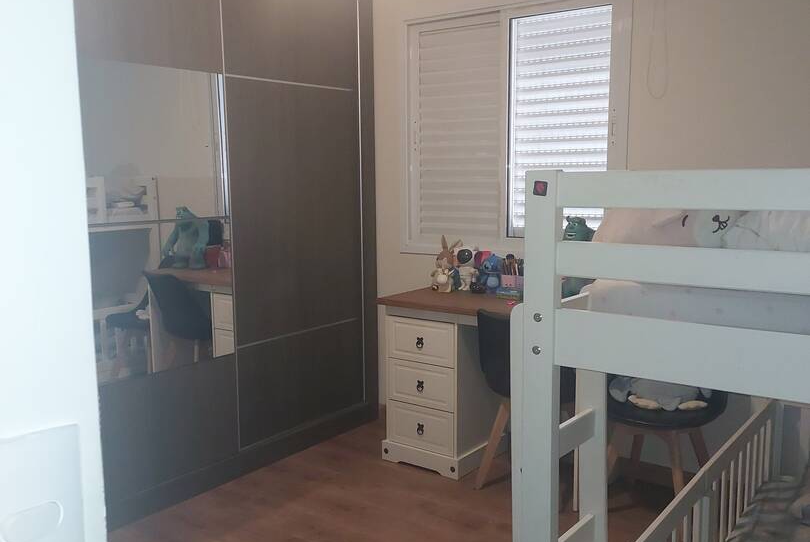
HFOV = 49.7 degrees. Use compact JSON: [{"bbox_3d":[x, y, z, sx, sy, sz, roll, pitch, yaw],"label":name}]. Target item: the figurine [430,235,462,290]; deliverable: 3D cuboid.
[{"bbox_3d":[0.199,-0.036,4.196,0.140,0.265,0.115,4,8,33],"label":"figurine"}]

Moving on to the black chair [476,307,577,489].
[{"bbox_3d":[0.587,0.513,3.676,0.470,0.790,0.520,4,9,36],"label":"black chair"}]

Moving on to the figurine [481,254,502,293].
[{"bbox_3d":[0.402,0.016,4.063,0.115,0.190,0.100,3,8,28],"label":"figurine"}]

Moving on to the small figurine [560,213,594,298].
[{"bbox_3d":[0.727,-0.032,3.662,0.270,0.370,0.200,6,9,42],"label":"small figurine"}]

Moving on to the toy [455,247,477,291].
[{"bbox_3d":[0.288,-0.009,4.164,0.105,0.215,0.090,2,8,24],"label":"toy"}]

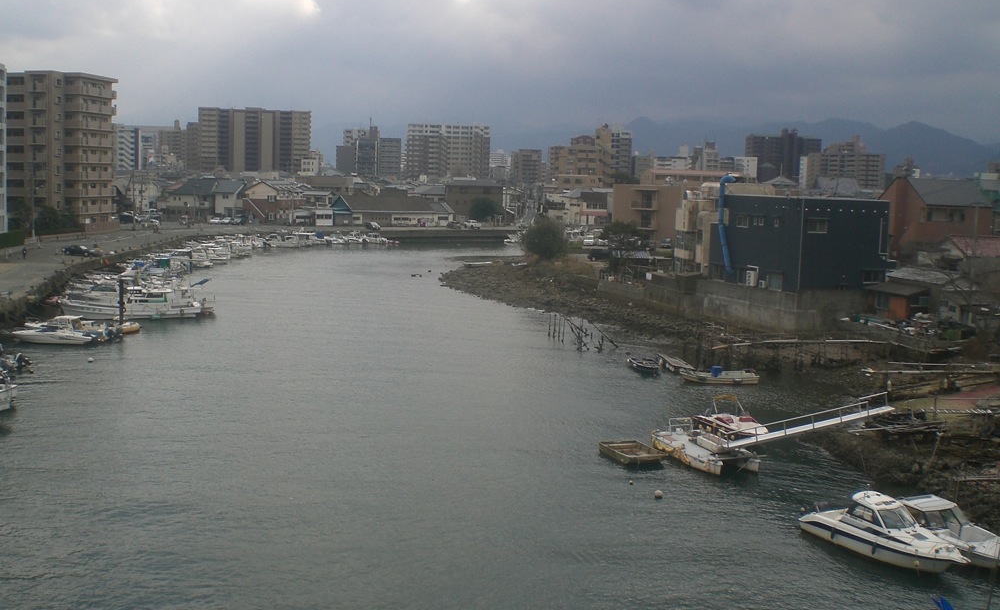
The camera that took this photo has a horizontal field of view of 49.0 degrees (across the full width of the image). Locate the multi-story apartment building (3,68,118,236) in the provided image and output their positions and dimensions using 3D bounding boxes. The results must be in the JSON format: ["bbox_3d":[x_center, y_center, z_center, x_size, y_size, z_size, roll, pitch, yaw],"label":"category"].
[{"bbox_3d":[-76.796,-26.556,191.735,14.610,26.380,10.940,3,7,12],"label":"multi-story apartment building"}]

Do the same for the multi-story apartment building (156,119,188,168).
[{"bbox_3d":[-237.828,-108.534,796.000,19.000,48.000,14.000,-1,7,-27],"label":"multi-story apartment building"}]

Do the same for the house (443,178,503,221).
[{"bbox_3d":[-6.976,-27.007,289.000,14.600,10.800,10.000,2,6,-1],"label":"house"}]

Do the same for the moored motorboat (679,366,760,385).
[{"bbox_3d":[15.151,4.889,76.103,5.600,1.200,1.650,1,7,-10],"label":"moored motorboat"}]

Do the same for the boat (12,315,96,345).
[{"bbox_3d":[-33.833,2.047,83.406,6.000,2.150,2.100,0,7,-12],"label":"boat"}]

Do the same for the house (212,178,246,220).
[{"bbox_3d":[-59.186,-23.005,242.258,5.310,8.890,6.800,3,7,12],"label":"house"}]

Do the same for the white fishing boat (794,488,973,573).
[{"bbox_3d":[14.784,8.383,41.654,2.450,2.200,7.200,-2,7,-27],"label":"white fishing boat"}]

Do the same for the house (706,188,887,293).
[{"bbox_3d":[29.517,-6.382,109.041,10.600,8.680,14.020,-1,7,-25],"label":"house"}]

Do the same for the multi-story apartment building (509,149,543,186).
[{"bbox_3d":[17.171,-85.791,725.000,16.500,34.000,14.000,0,6,-12],"label":"multi-story apartment building"}]

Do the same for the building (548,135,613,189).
[{"bbox_3d":[26.089,-40.212,343.000,14.500,27.300,12.000,4,7,18],"label":"building"}]

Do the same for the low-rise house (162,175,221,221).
[{"bbox_3d":[-66.507,-22.895,238.847,11.350,8.980,7.300,3,7,12],"label":"low-rise house"}]

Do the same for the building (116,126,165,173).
[{"bbox_3d":[-185.757,-76.041,565.776,22.000,32.130,16.000,3,7,12],"label":"building"}]

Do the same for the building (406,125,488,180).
[{"bbox_3d":[-29.226,-79.652,617.000,45.500,42.500,14.000,2,6,-1],"label":"building"}]

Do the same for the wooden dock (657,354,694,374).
[{"bbox_3d":[12.300,4.173,76.915,1.850,0.550,4.900,1,6,-4],"label":"wooden dock"}]

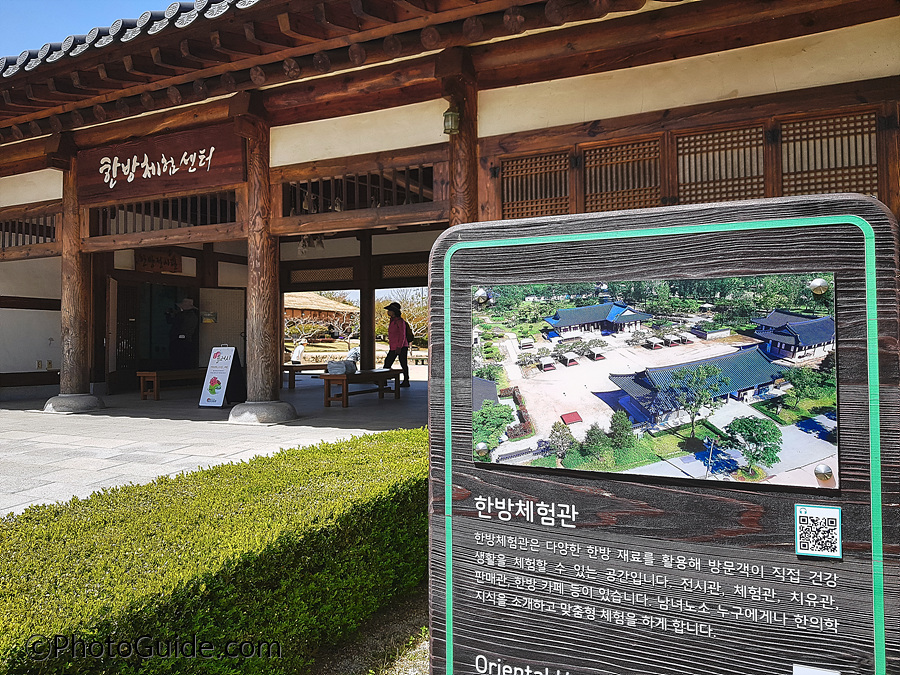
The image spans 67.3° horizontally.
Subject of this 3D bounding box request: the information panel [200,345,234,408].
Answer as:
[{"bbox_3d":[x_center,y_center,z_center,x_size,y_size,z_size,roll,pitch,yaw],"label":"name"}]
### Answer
[{"bbox_3d":[-3.115,0.528,9.305,0.356,0.834,0.509,0,-1,25],"label":"information panel"}]

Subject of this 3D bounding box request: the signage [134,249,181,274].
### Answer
[{"bbox_3d":[-5.376,-1.393,12.504,0.060,0.370,1.043,0,0,25],"label":"signage"}]

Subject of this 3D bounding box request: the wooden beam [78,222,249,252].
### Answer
[{"bbox_3d":[-3.529,-1.216,8.310,2.870,0.168,0.153,0,-1,25],"label":"wooden beam"}]

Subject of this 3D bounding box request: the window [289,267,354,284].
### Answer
[{"bbox_3d":[-2.858,-1.373,15.005,1.724,0.281,0.060,0,0,25],"label":"window"}]

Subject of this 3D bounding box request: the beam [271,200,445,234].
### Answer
[{"bbox_3d":[-0.923,-1.159,6.698,2.080,0.175,0.150,0,0,25],"label":"beam"}]

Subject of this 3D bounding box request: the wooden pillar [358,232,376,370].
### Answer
[{"bbox_3d":[-1.913,-0.735,15.527,0.265,3.460,0.265,0,-1,25],"label":"wooden pillar"}]

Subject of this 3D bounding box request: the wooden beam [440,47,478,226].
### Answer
[{"bbox_3d":[0.149,-0.974,6.539,0.387,3.379,0.407,0,-1,25],"label":"wooden beam"}]

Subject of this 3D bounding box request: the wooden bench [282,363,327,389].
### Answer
[{"bbox_3d":[-2.684,0.732,13.065,0.400,0.425,1.550,0,0,25],"label":"wooden bench"}]

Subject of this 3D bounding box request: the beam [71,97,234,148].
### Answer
[{"bbox_3d":[-3.423,-2.478,7.915,2.720,0.235,0.240,0,0,25],"label":"beam"}]

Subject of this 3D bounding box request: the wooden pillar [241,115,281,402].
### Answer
[{"bbox_3d":[-2.002,-0.815,7.248,0.365,2.980,0.365,0,0,0],"label":"wooden pillar"}]

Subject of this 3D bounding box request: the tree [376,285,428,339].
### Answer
[{"bbox_3d":[-1.760,-0.663,28.000,2.442,2.646,2.341,0,0,0],"label":"tree"}]

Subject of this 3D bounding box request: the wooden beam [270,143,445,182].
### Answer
[{"bbox_3d":[-0.926,-1.699,6.702,2.080,0.175,0.150,0,0,25],"label":"wooden beam"}]

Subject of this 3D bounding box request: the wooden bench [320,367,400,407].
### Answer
[{"bbox_3d":[-1.236,0.726,9.820,0.377,0.443,1.883,0,-1,21],"label":"wooden bench"}]

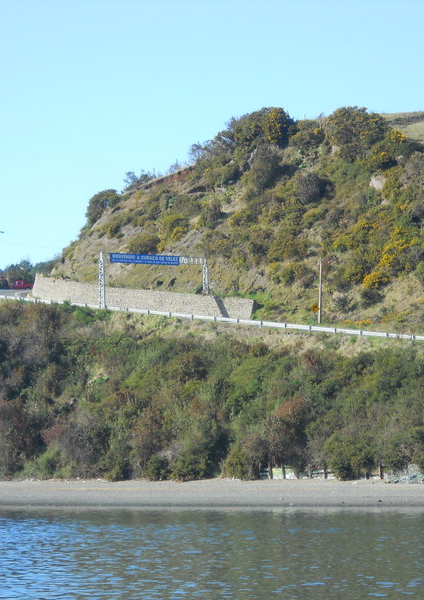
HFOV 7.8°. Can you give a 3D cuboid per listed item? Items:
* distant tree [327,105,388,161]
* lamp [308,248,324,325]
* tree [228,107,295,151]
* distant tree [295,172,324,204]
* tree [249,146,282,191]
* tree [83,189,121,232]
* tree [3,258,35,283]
[{"bbox_3d":[17.171,-19.786,368.000,7.600,6.400,6.400,0,-3,0],"label":"distant tree"},{"bbox_3d":[10.731,-1.489,318.000,1.900,8.000,0.350,2,-4,-36],"label":"lamp"},{"bbox_3d":[6.090,-21.100,381.000,8.000,5.400,6.200,0,-3,0],"label":"tree"},{"bbox_3d":[11.145,-12.746,354.000,3.500,3.800,3.400,0,-3,0],"label":"distant tree"},{"bbox_3d":[6.271,-15.531,363.000,4.000,5.400,4.000,0,-3,0],"label":"tree"},{"bbox_3d":[-12.871,-10.520,364.000,4.200,5.200,4.200,0,-3,0],"label":"tree"},{"bbox_3d":[-29.837,-4.262,480.000,4.700,4.200,4.200,0,-3,0],"label":"tree"}]

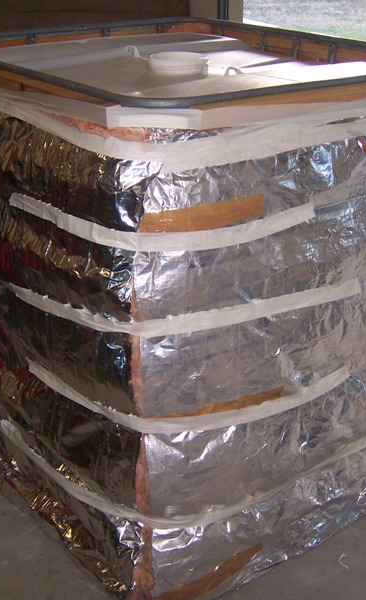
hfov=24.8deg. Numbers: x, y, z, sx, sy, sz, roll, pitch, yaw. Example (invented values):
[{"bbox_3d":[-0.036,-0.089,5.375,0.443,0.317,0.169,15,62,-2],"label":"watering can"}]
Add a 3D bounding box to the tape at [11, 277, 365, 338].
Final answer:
[{"bbox_3d":[-0.029,0.022,1.799,0.810,0.085,0.300,3,24,7],"label":"tape"}]

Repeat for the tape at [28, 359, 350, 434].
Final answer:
[{"bbox_3d":[-0.004,0.224,1.878,0.770,0.070,0.280,2,24,5],"label":"tape"}]

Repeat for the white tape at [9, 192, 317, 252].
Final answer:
[{"bbox_3d":[-0.094,-0.158,1.702,0.680,0.055,0.250,6,25,13],"label":"white tape"}]

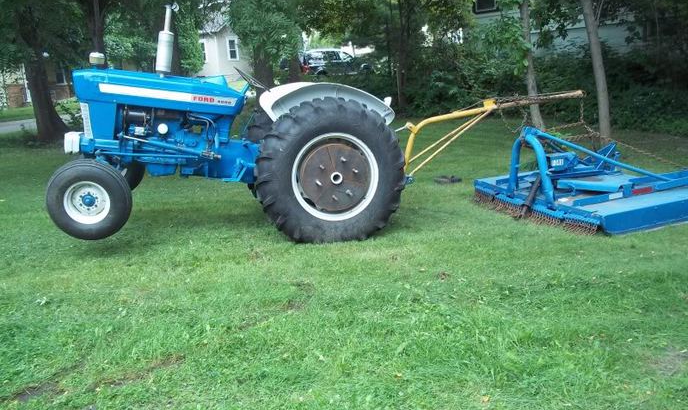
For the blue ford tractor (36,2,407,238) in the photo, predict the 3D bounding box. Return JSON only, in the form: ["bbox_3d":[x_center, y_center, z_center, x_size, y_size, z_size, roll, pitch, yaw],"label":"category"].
[{"bbox_3d":[-1.103,-0.829,7.138,3.200,2.140,1.870,2,11,-12],"label":"blue ford tractor"}]

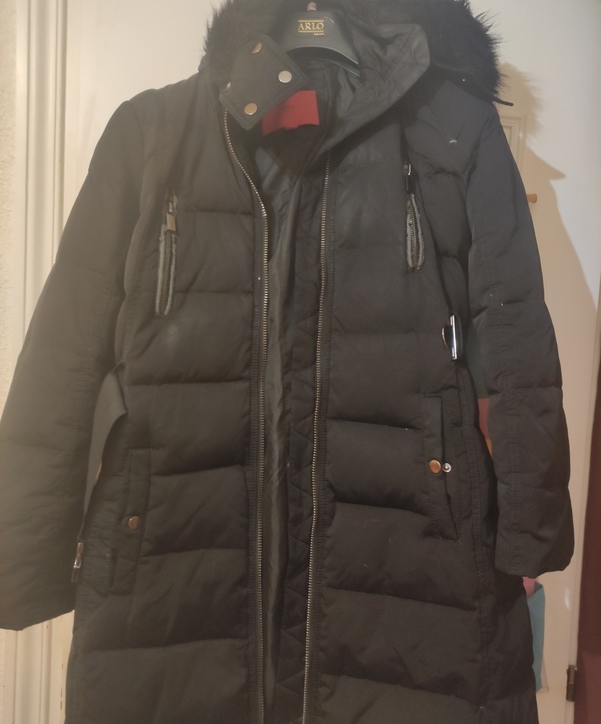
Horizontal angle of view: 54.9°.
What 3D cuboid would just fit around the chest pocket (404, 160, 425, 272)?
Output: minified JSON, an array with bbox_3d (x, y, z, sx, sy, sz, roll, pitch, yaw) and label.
[{"bbox_3d":[0.147,-0.188,0.745,0.022,0.143,0.018,-3,-2,-9],"label":"chest pocket"}]

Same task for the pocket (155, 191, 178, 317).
[{"bbox_3d":[-0.170,-0.138,0.735,0.023,0.158,0.018,4,-2,10],"label":"pocket"}]

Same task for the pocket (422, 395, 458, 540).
[{"bbox_3d":[0.176,0.133,0.730,0.028,0.180,0.022,-6,-3,-10],"label":"pocket"}]

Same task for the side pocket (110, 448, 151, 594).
[{"bbox_3d":[-0.210,0.197,0.715,0.028,0.175,0.022,7,-3,12],"label":"side pocket"}]

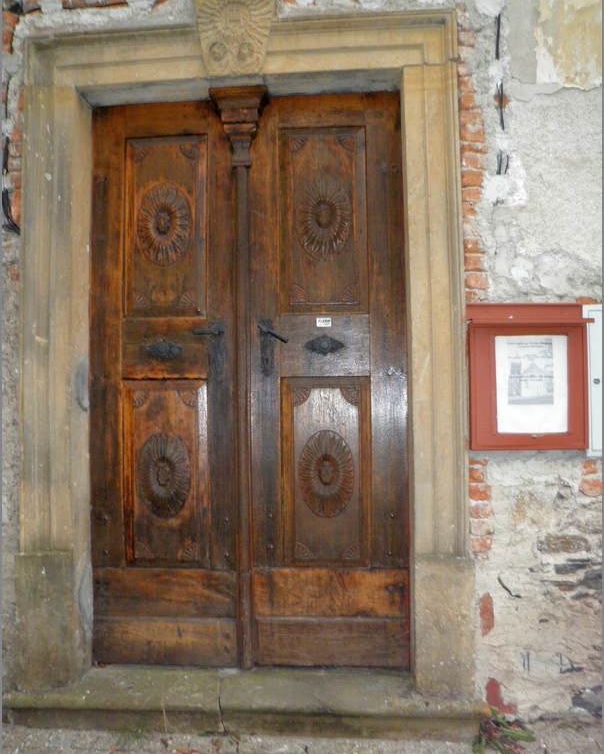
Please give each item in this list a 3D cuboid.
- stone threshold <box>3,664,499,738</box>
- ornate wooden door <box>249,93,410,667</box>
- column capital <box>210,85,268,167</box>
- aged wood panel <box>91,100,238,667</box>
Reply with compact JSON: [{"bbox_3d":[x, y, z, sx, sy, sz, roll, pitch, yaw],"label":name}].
[{"bbox_3d":[-0.237,1.346,2.729,1.926,0.131,0.370,-1,-2,5],"label":"stone threshold"},{"bbox_3d":[0.114,0.001,2.933,0.696,2.575,0.078,-1,-2,5],"label":"ornate wooden door"},{"bbox_3d":[-0.274,-1.120,2.953,0.258,0.338,0.136,-1,-2,5],"label":"column capital"},{"bbox_3d":[-0.633,0.013,2.994,0.676,2.575,0.078,-1,-2,5],"label":"aged wood panel"}]

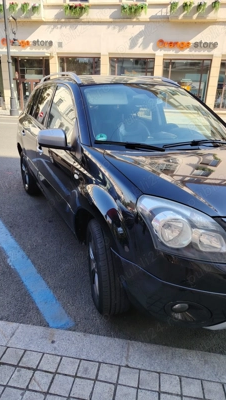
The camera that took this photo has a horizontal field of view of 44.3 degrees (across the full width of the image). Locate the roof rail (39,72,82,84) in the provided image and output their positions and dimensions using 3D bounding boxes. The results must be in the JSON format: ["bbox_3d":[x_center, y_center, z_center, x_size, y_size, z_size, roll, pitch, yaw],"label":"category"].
[{"bbox_3d":[-0.679,-1.407,3.229,0.064,0.124,1.693,-9,24,-25],"label":"roof rail"}]

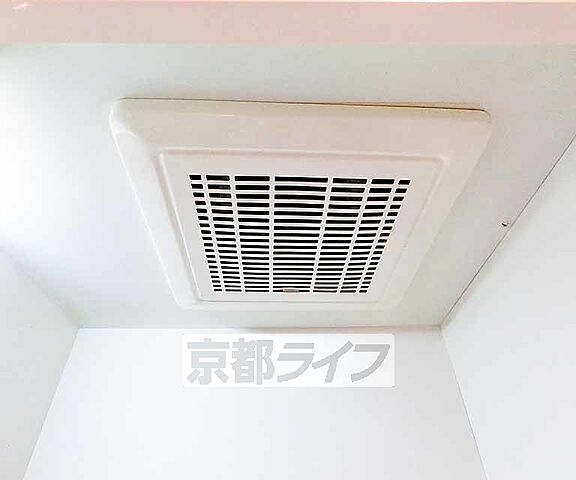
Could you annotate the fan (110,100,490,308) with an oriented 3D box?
[{"bbox_3d":[0.011,0.006,0.437,0.375,0.022,0.375,1,-41,-2],"label":"fan"}]

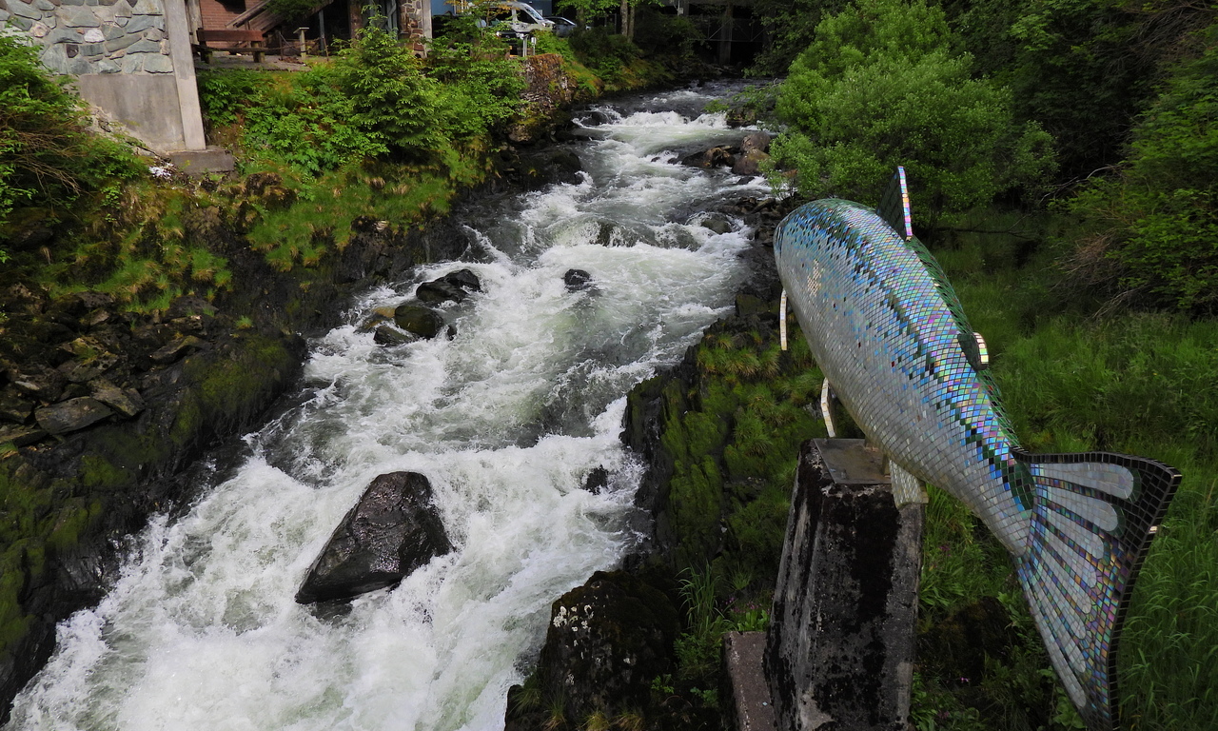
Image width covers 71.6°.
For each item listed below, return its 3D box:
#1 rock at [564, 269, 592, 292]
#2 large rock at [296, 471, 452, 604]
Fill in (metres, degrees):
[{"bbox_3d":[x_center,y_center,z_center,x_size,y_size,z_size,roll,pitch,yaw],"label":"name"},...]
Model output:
[{"bbox_3d":[-0.570,-1.550,15.560,0.530,0.380,0.500,0,17,0],"label":"rock"},{"bbox_3d":[-2.190,1.500,7.840,1.320,0.950,0.980,-5,18,-17],"label":"large rock"}]

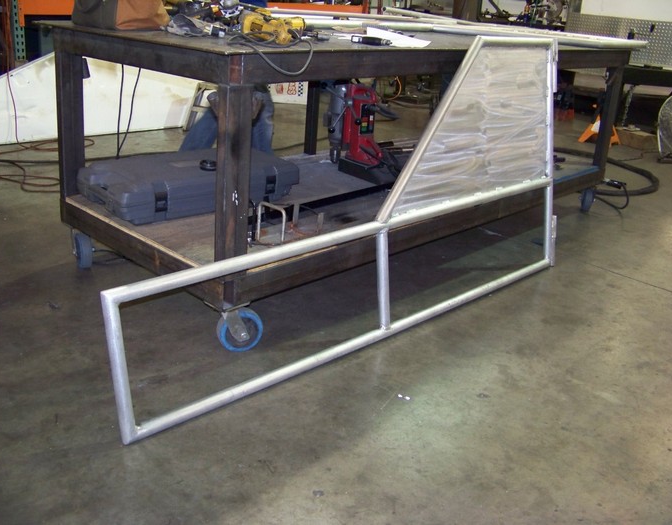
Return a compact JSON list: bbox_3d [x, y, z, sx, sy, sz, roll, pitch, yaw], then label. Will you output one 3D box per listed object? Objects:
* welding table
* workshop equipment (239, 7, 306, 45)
[{"bbox_3d":[0.287,-0.705,3.623,1.200,0.850,3.060,21,27,38],"label":"welding table"},{"bbox_3d":[-0.220,-0.811,2.480,0.160,0.120,0.250,-11,25,-34],"label":"workshop equipment"}]

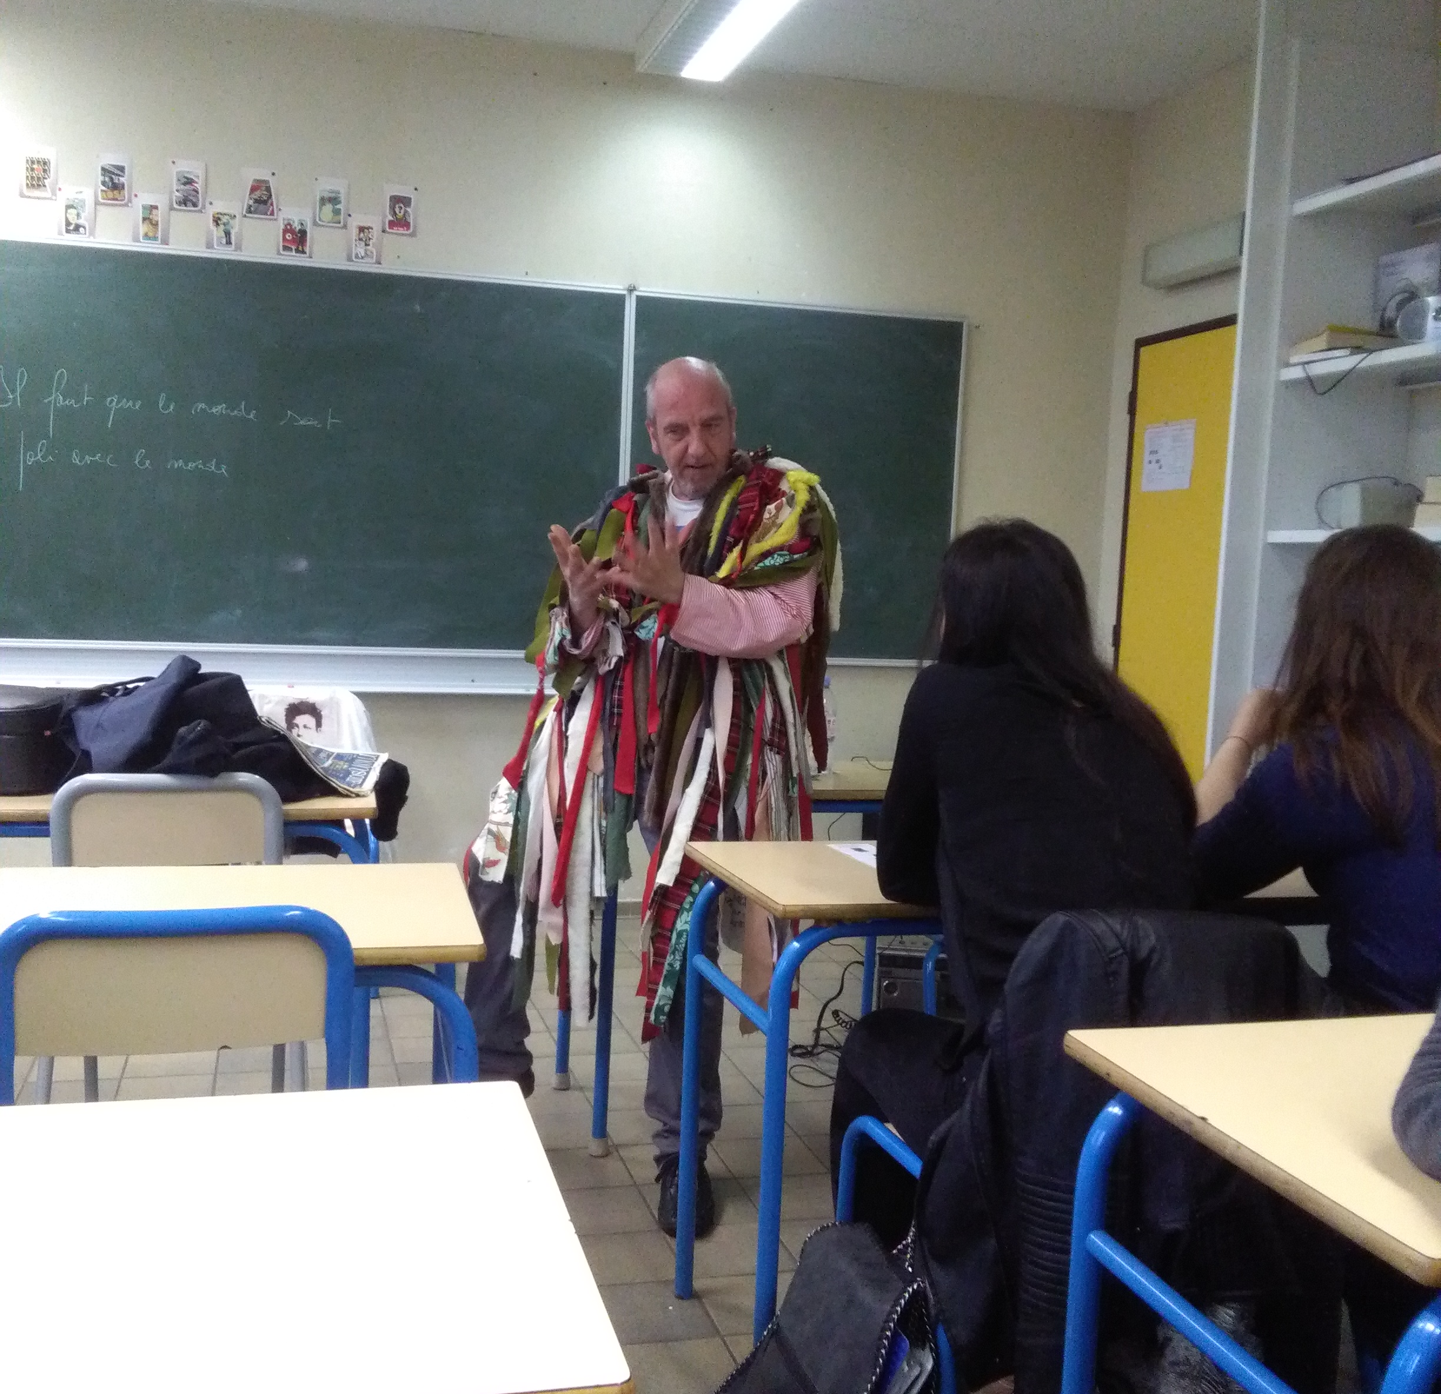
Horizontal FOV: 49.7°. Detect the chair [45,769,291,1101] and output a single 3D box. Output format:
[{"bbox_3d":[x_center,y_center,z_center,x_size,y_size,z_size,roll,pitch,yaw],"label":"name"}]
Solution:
[{"bbox_3d":[-0.982,0.524,2.821,0.405,0.835,0.496,1,5,-16],"label":"chair"}]

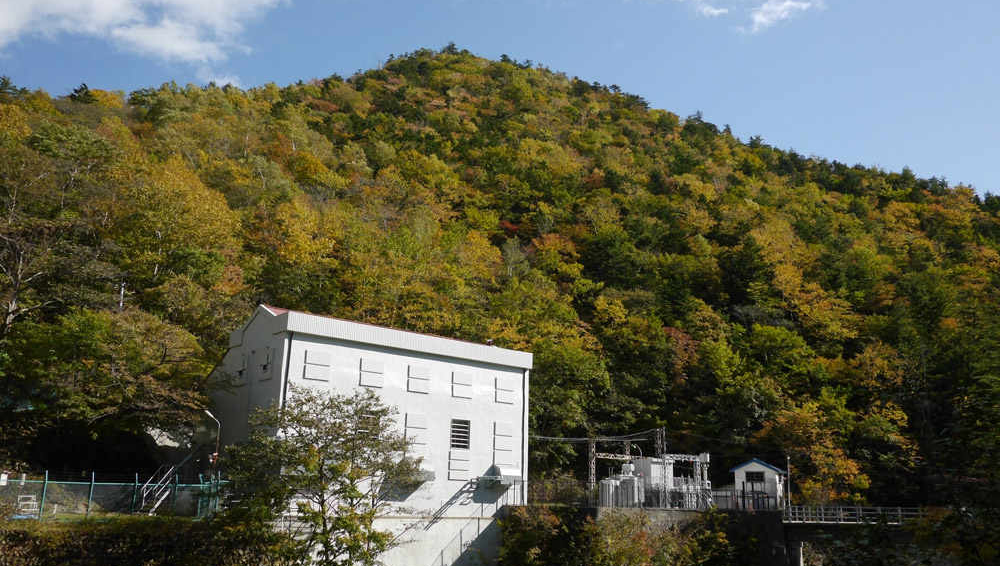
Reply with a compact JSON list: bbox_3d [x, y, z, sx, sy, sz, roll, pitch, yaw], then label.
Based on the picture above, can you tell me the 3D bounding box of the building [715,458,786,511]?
[{"bbox_3d":[21.618,17.305,69.200,5.271,4.209,5.200,-6,-17,25],"label":"building"}]

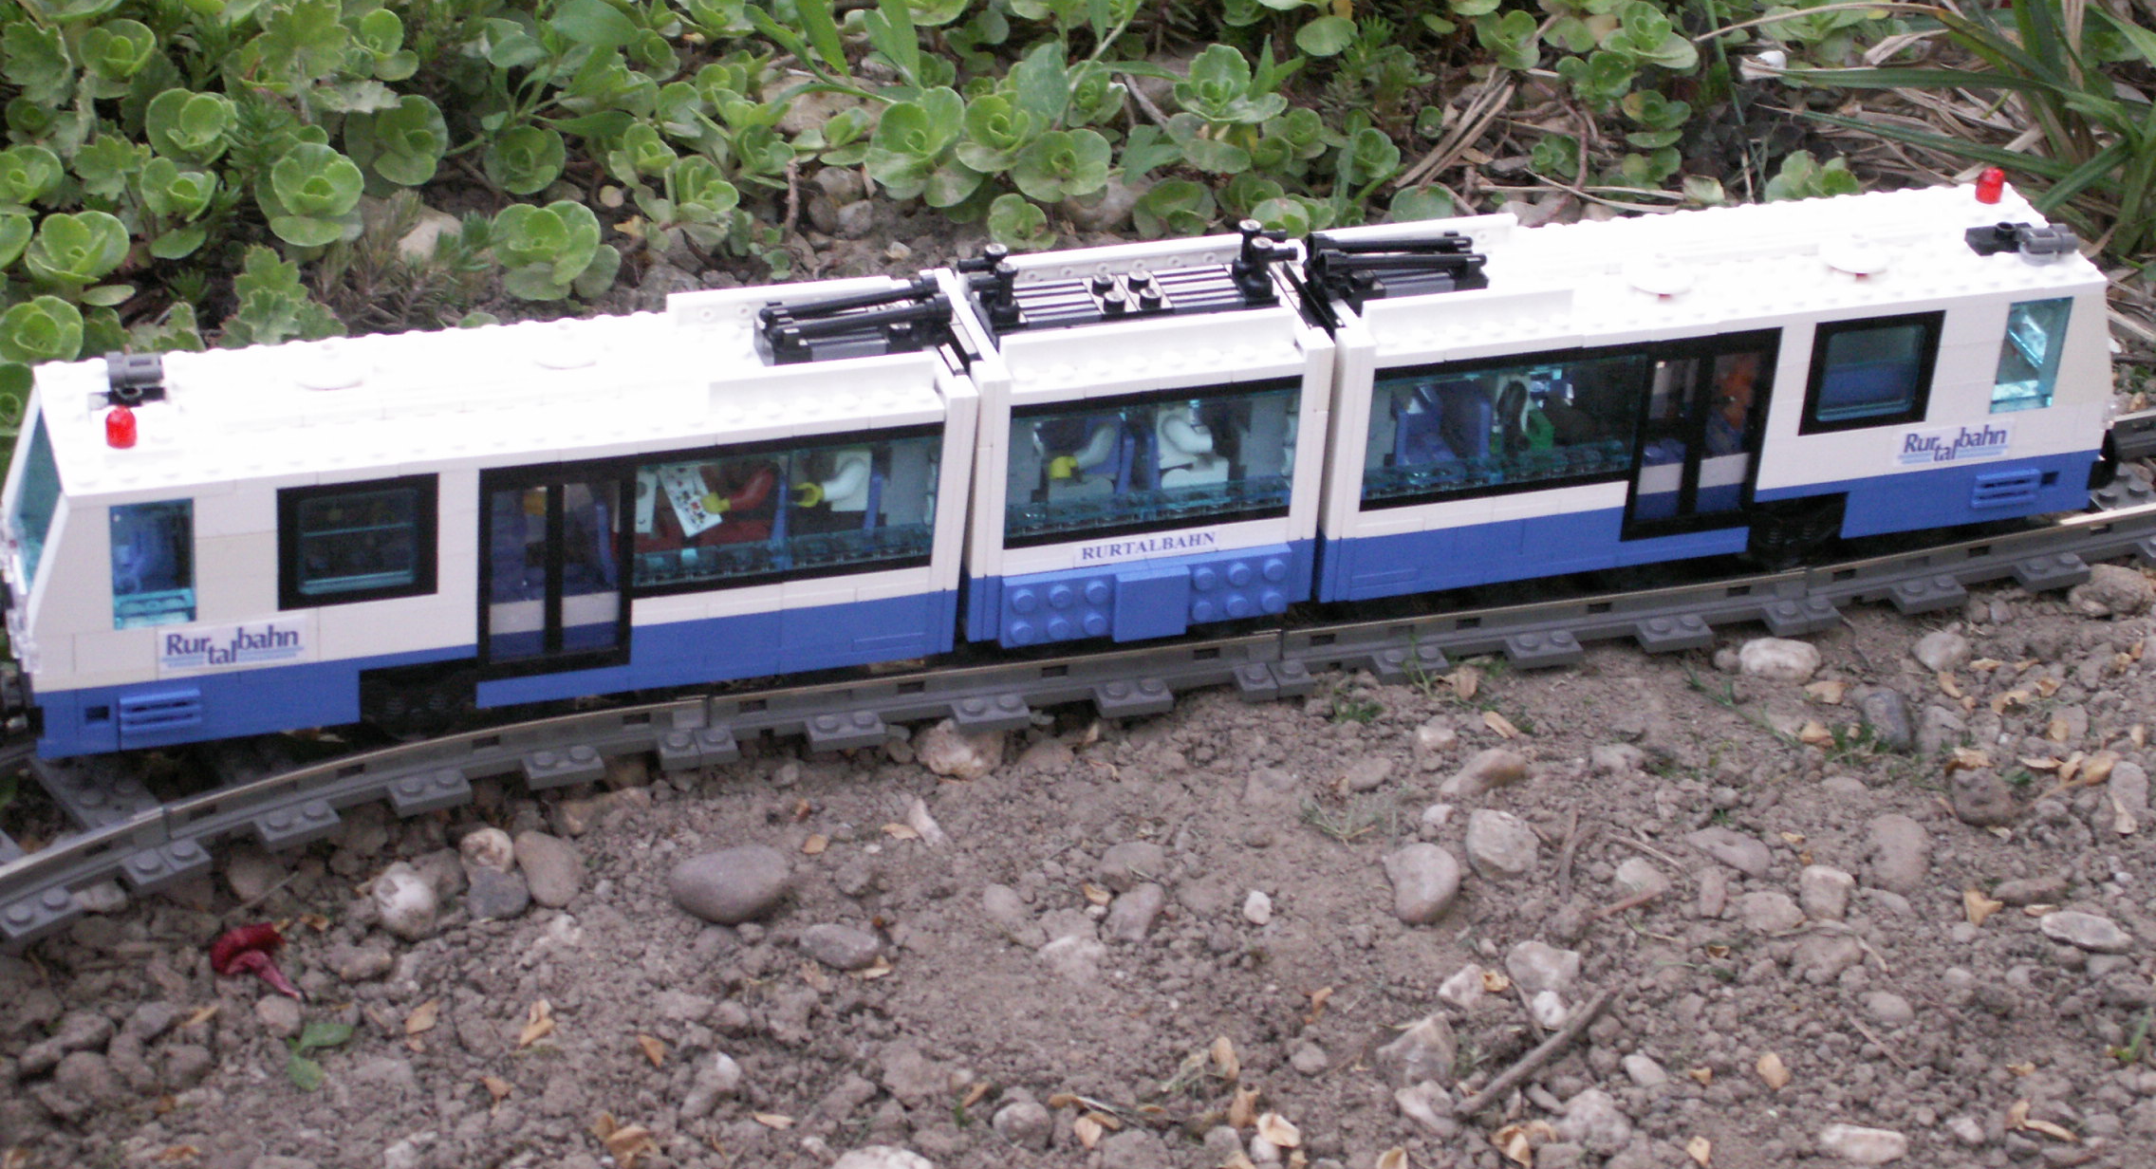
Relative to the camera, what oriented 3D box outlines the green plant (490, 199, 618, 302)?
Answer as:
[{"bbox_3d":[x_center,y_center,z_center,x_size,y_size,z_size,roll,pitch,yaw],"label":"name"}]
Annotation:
[{"bbox_3d":[-0.132,-0.084,0.974,0.033,0.021,0.032,3,33,-2],"label":"green plant"}]

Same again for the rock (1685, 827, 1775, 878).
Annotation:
[{"bbox_3d":[0.137,0.056,0.813,0.019,0.009,0.012,18,35,21],"label":"rock"}]

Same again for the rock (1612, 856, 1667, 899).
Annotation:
[{"bbox_3d":[0.116,0.060,0.796,0.011,0.007,0.011,-5,34,-15],"label":"rock"}]

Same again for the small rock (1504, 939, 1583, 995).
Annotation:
[{"bbox_3d":[0.094,0.078,0.784,0.015,0.009,0.015,4,33,0],"label":"small rock"}]

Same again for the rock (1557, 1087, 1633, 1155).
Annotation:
[{"bbox_3d":[0.098,0.101,0.728,0.014,0.011,0.015,3,33,-2],"label":"rock"}]

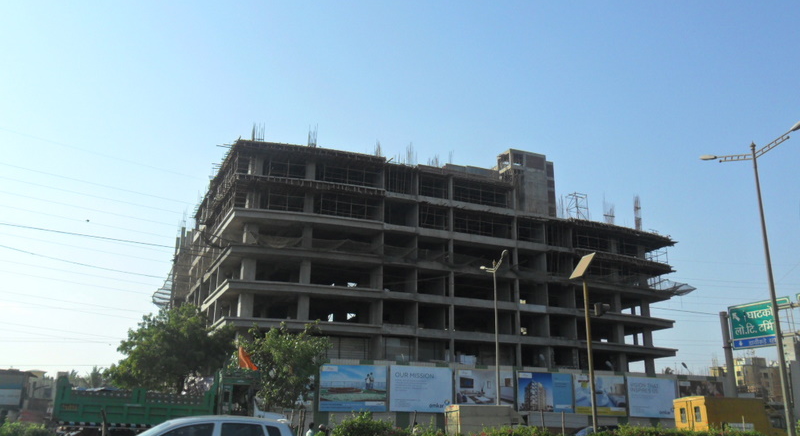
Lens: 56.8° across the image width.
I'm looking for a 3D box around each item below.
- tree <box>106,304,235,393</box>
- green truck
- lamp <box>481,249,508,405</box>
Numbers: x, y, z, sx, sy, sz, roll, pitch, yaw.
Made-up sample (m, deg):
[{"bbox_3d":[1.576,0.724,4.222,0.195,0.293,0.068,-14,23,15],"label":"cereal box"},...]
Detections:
[{"bbox_3d":[-11.084,7.856,35.196,5.700,7.330,5.900,6,-17,-16],"label":"tree"},{"bbox_3d":[-6.675,6.013,21.393,6.040,3.000,2.400,6,-17,-16],"label":"green truck"},{"bbox_3d":[5.278,7.535,40.038,0.450,11.030,4.400,4,-17,-12],"label":"lamp"}]

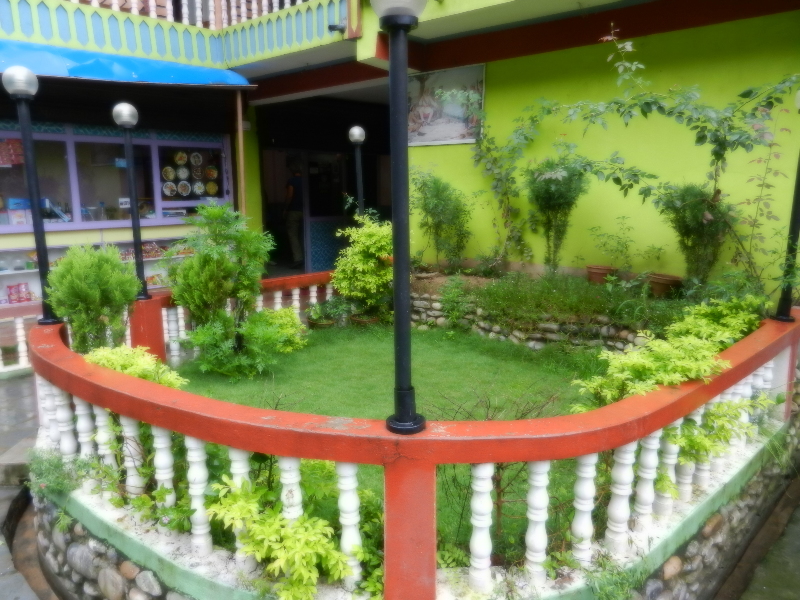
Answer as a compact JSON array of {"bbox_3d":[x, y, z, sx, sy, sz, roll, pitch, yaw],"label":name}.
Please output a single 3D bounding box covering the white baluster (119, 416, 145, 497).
[{"bbox_3d":[-1.039,0.656,2.270,0.072,0.449,0.072,-6,13,-26],"label":"white baluster"}]

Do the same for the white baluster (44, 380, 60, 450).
[{"bbox_3d":[-1.828,0.563,3.039,0.082,0.480,0.082,0,10,0],"label":"white baluster"}]

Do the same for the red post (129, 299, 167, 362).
[{"bbox_3d":[-1.966,0.240,4.500,0.170,0.540,0.170,5,13,26],"label":"red post"}]

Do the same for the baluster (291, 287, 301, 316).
[{"bbox_3d":[-1.003,0.090,5.565,0.082,0.484,0.082,0,10,0],"label":"baluster"}]

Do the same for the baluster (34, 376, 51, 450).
[{"bbox_3d":[-1.799,0.529,2.915,0.077,0.445,0.077,-7,12,-32],"label":"baluster"}]

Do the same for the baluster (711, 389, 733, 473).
[{"bbox_3d":[1.460,0.557,2.625,0.077,0.445,0.077,6,12,30],"label":"baluster"}]

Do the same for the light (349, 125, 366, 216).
[{"bbox_3d":[-0.423,-1.134,6.289,0.185,1.485,0.185,0,10,0],"label":"light"}]

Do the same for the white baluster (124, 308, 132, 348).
[{"bbox_3d":[-2.059,0.315,4.401,0.082,0.484,0.082,0,10,0],"label":"white baluster"}]

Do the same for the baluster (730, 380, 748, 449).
[{"bbox_3d":[1.908,0.623,3.200,0.072,0.434,0.072,6,13,32],"label":"baluster"}]

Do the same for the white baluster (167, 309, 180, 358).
[{"bbox_3d":[-1.720,0.257,4.387,0.077,0.445,0.077,-5,11,-22],"label":"white baluster"}]

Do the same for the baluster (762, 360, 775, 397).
[{"bbox_3d":[1.988,0.460,3.130,0.077,0.445,0.077,6,12,33],"label":"baluster"}]

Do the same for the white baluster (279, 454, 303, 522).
[{"bbox_3d":[-0.376,0.742,2.016,0.082,0.484,0.082,0,10,0],"label":"white baluster"}]

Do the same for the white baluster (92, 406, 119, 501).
[{"bbox_3d":[-1.228,0.616,2.418,0.077,0.445,0.077,-6,12,-28],"label":"white baluster"}]

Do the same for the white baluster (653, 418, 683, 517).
[{"bbox_3d":[1.100,0.657,2.375,0.082,0.473,0.082,0,10,0],"label":"white baluster"}]

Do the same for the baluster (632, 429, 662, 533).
[{"bbox_3d":[0.964,0.707,2.250,0.072,0.447,0.072,5,13,24],"label":"baluster"}]

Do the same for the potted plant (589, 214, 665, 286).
[{"bbox_3d":[2.198,-0.482,5.631,0.693,0.662,0.462,5,12,26],"label":"potted plant"}]

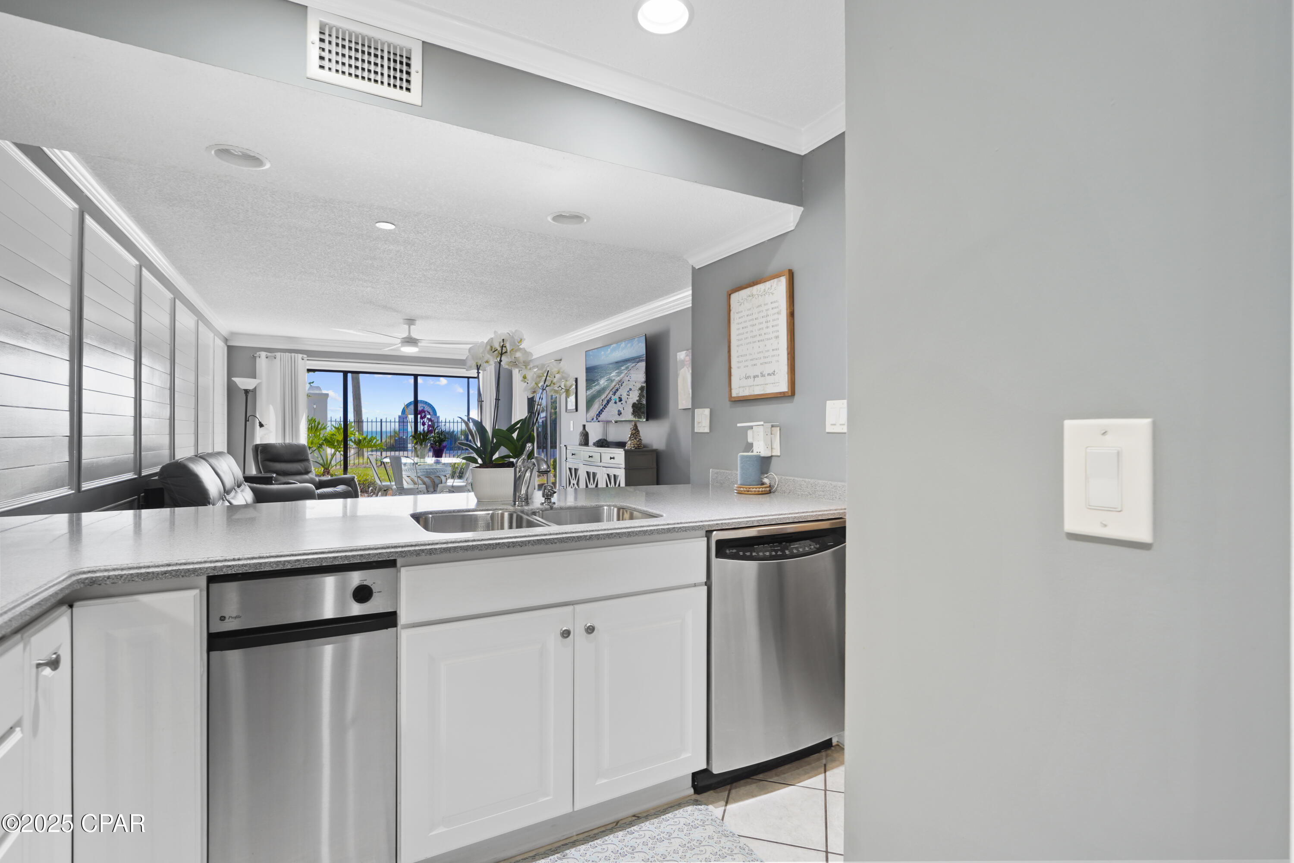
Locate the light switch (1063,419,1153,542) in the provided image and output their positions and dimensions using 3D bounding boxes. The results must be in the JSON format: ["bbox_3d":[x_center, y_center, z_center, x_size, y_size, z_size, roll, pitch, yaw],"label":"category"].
[{"bbox_3d":[0.488,0.050,0.649,0.009,0.124,0.079,0,0,-29],"label":"light switch"}]

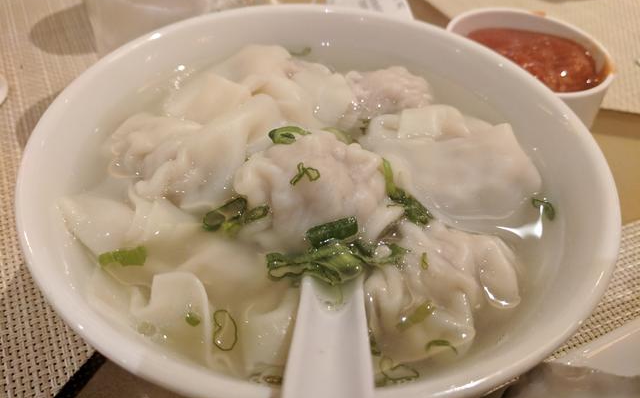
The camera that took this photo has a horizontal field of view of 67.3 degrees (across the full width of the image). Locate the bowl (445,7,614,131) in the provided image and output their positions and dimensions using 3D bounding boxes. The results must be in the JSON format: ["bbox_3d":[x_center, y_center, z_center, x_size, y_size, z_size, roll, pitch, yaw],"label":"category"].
[{"bbox_3d":[0.102,-0.059,0.257,0.084,0.047,0.084,1,46,-1],"label":"bowl"}]

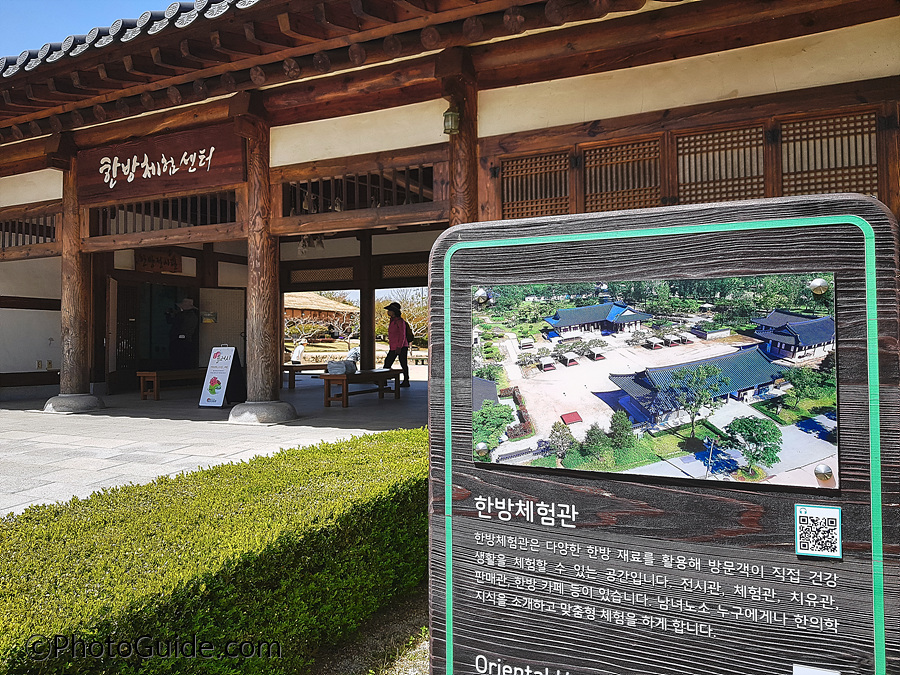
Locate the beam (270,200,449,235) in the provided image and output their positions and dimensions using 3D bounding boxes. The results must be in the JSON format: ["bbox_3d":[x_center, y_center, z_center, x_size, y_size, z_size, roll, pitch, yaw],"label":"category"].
[{"bbox_3d":[-0.923,-1.159,6.698,2.080,0.175,0.150,0,0,25],"label":"beam"}]

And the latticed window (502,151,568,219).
[{"bbox_3d":[0.786,-1.122,6.192,0.663,1.058,0.061,0,-1,25],"label":"latticed window"}]

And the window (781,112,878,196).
[{"bbox_3d":[2.903,-1.155,5.187,0.655,1.058,0.061,0,-1,25],"label":"window"}]

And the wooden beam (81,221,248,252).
[{"bbox_3d":[-3.529,-1.216,8.310,2.870,0.168,0.153,0,-1,25],"label":"wooden beam"}]

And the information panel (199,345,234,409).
[{"bbox_3d":[-3.115,0.528,9.305,0.356,0.834,0.509,0,-1,25],"label":"information panel"}]

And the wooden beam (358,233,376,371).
[{"bbox_3d":[-1.913,-0.735,15.527,0.265,3.460,0.265,0,-1,25],"label":"wooden beam"}]

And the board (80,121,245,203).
[{"bbox_3d":[-3.372,-1.954,7.723,2.621,0.660,0.060,0,0,25],"label":"board"}]

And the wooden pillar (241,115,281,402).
[{"bbox_3d":[-2.002,-0.815,7.248,0.365,2.980,0.365,0,0,0],"label":"wooden pillar"}]

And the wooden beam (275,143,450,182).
[{"bbox_3d":[-0.926,-1.699,6.702,2.080,0.175,0.150,0,0,25],"label":"wooden beam"}]

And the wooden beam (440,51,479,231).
[{"bbox_3d":[0.149,-0.974,6.539,0.387,3.379,0.407,0,-1,25],"label":"wooden beam"}]

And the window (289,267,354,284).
[{"bbox_3d":[-2.858,-1.373,15.005,1.724,0.281,0.060,0,0,25],"label":"window"}]

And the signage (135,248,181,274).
[{"bbox_3d":[-5.376,-1.393,12.504,0.060,0.370,1.043,0,0,25],"label":"signage"}]

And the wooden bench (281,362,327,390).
[{"bbox_3d":[-2.684,0.732,13.065,0.400,0.425,1.550,0,0,25],"label":"wooden bench"}]

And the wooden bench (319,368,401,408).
[{"bbox_3d":[-1.236,0.726,9.820,0.377,0.443,1.883,0,-1,21],"label":"wooden bench"}]

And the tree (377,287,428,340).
[{"bbox_3d":[-1.760,-0.663,28.000,2.442,2.646,2.341,0,0,0],"label":"tree"}]

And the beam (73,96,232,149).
[{"bbox_3d":[-3.423,-2.478,7.915,2.720,0.235,0.240,0,0,25],"label":"beam"}]

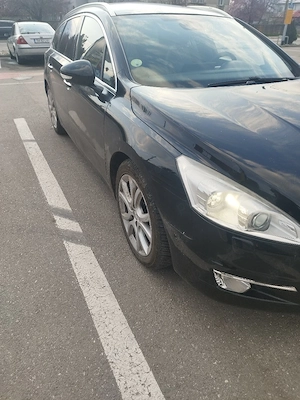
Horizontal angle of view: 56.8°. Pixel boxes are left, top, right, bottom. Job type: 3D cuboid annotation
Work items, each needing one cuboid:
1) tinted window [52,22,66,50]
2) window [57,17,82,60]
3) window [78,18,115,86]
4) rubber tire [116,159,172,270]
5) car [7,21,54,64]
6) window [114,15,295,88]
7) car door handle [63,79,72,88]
[{"bbox_3d":[-1.112,-1.965,3.337,0.050,0.310,0.700,6,25,-32],"label":"tinted window"},{"bbox_3d":[-0.799,-1.614,2.765,0.050,0.380,0.780,6,25,-32],"label":"window"},{"bbox_3d":[-0.389,-1.124,2.035,0.060,0.430,1.150,6,25,-32],"label":"window"},{"bbox_3d":[-0.012,0.071,1.648,0.230,0.660,0.660,-13,34,-23],"label":"rubber tire"},{"bbox_3d":[-4.820,-6.495,11.445,1.810,1.440,4.700,-14,35,-25],"label":"car"},{"bbox_3d":[0.428,-1.147,2.060,1.430,0.140,0.900,-13,63,-23],"label":"window"},{"bbox_3d":[-0.729,-1.028,2.426,0.050,0.045,0.230,-13,34,-23],"label":"car door handle"}]

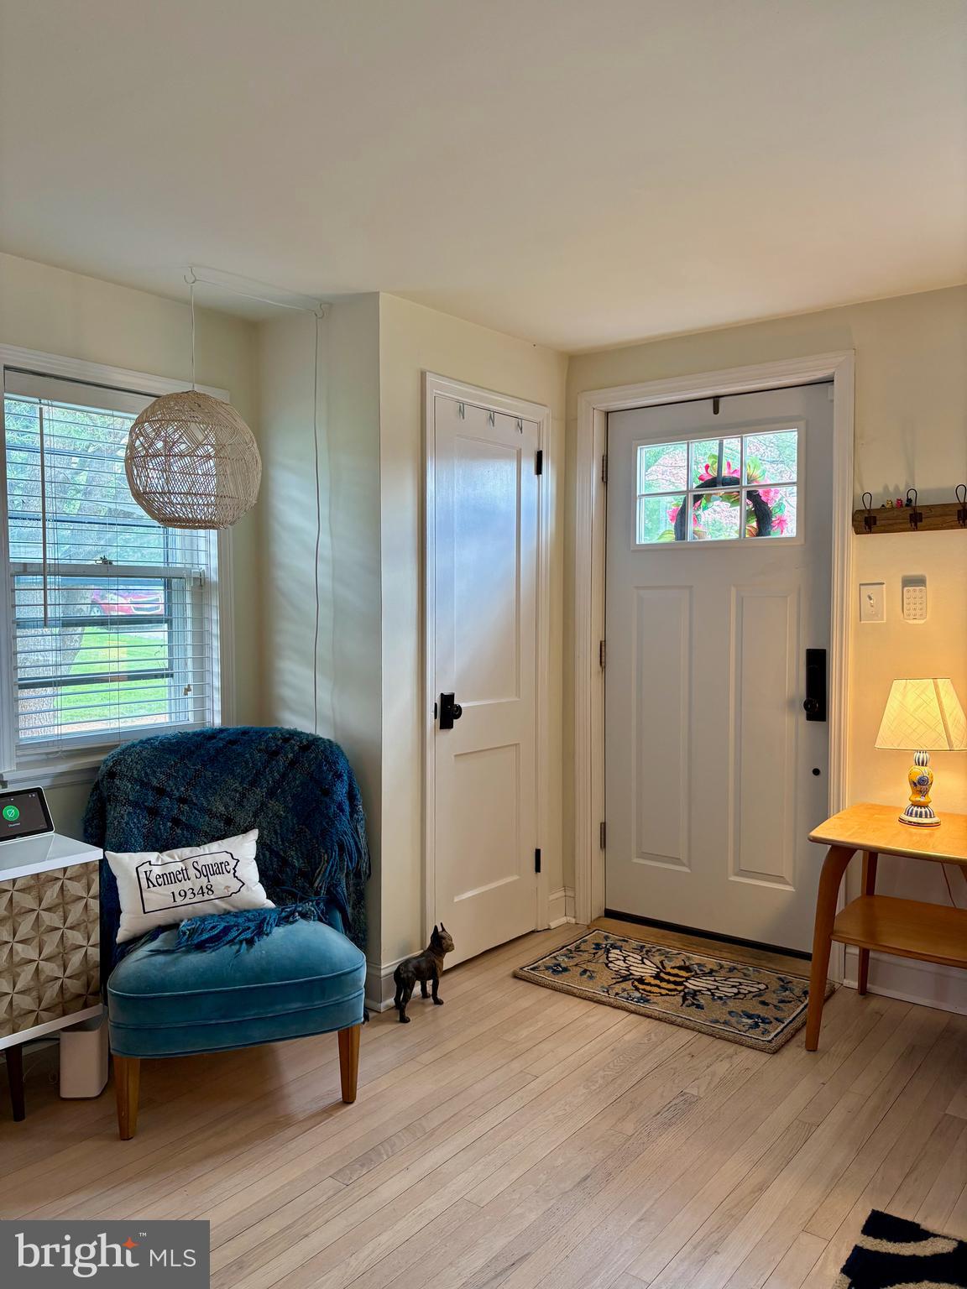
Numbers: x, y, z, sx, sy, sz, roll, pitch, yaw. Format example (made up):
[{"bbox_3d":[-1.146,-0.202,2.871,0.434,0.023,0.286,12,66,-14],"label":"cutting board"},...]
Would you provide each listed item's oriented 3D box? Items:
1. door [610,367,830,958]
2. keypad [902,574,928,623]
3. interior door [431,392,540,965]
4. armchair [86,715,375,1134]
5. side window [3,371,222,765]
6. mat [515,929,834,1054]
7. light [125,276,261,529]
[{"bbox_3d":[0.866,0.103,3.613,0.910,2.020,0.050,2,3,38],"label":"door"},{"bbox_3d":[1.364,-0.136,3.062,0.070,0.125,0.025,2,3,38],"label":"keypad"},{"bbox_3d":[0.006,0.143,3.512,0.050,1.960,0.605,2,3,38],"label":"interior door"},{"bbox_3d":[-0.686,0.720,2.678,0.730,0.890,0.730,-1,3,-18],"label":"armchair"},{"bbox_3d":[-1.129,-0.230,3.000,0.100,1.110,0.720,2,3,38],"label":"side window"},{"bbox_3d":[0.644,1.132,3.275,0.920,0.020,0.600,2,3,38],"label":"mat"},{"bbox_3d":[-0.846,-0.708,2.816,0.395,0.720,0.395,2,3,38],"label":"light"}]

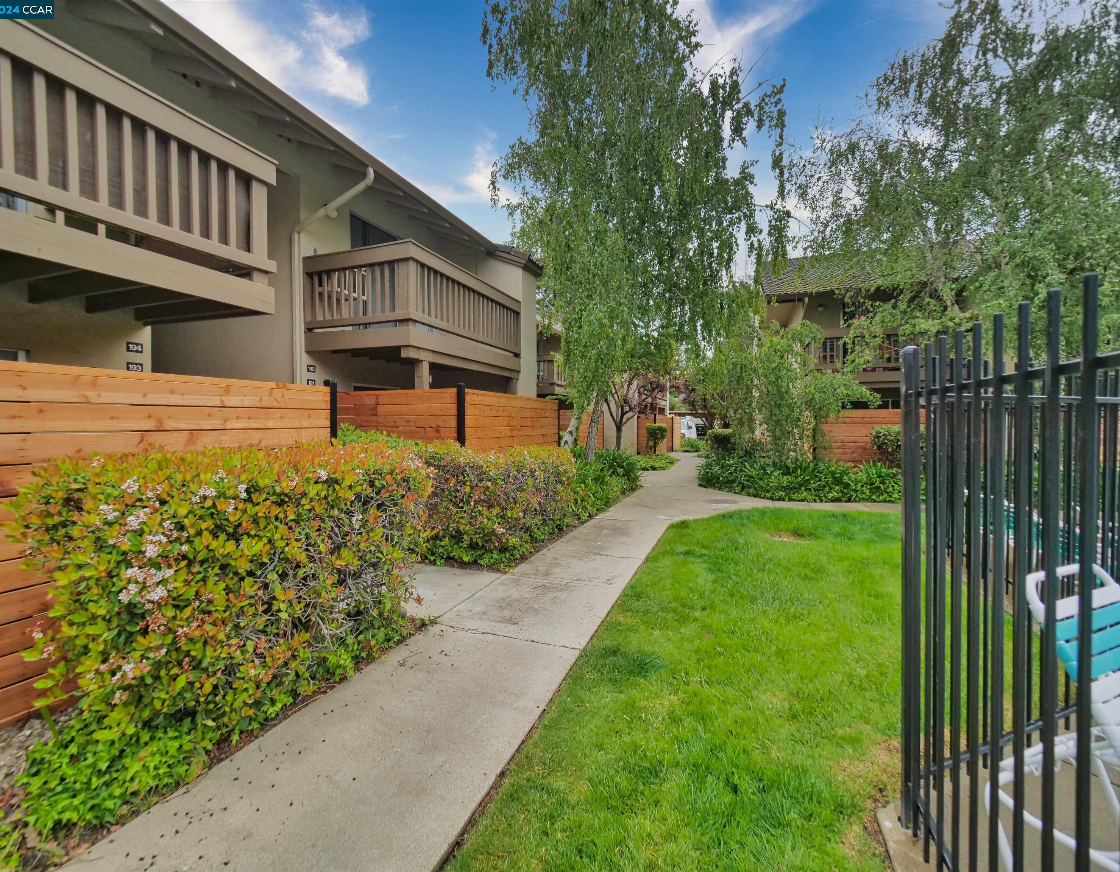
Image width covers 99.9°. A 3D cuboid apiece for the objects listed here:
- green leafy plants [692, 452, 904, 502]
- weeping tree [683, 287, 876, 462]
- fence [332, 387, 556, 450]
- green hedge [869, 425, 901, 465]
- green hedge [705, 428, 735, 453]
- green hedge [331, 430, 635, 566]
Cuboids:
[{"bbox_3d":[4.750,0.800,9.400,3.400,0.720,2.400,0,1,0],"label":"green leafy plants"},{"bbox_3d":[5.000,-1.120,11.000,4.000,4.250,3.400,0,1,0],"label":"weeping tree"},{"bbox_3d":[-1.600,0.190,7.500,2.300,1.650,2.750,1,2,23],"label":"fence"},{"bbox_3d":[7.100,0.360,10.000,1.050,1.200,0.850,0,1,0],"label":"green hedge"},{"bbox_3d":[6.350,0.310,18.500,1.200,1.100,1.100,1,2,20],"label":"green hedge"},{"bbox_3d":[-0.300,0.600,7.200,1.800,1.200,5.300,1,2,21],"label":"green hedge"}]

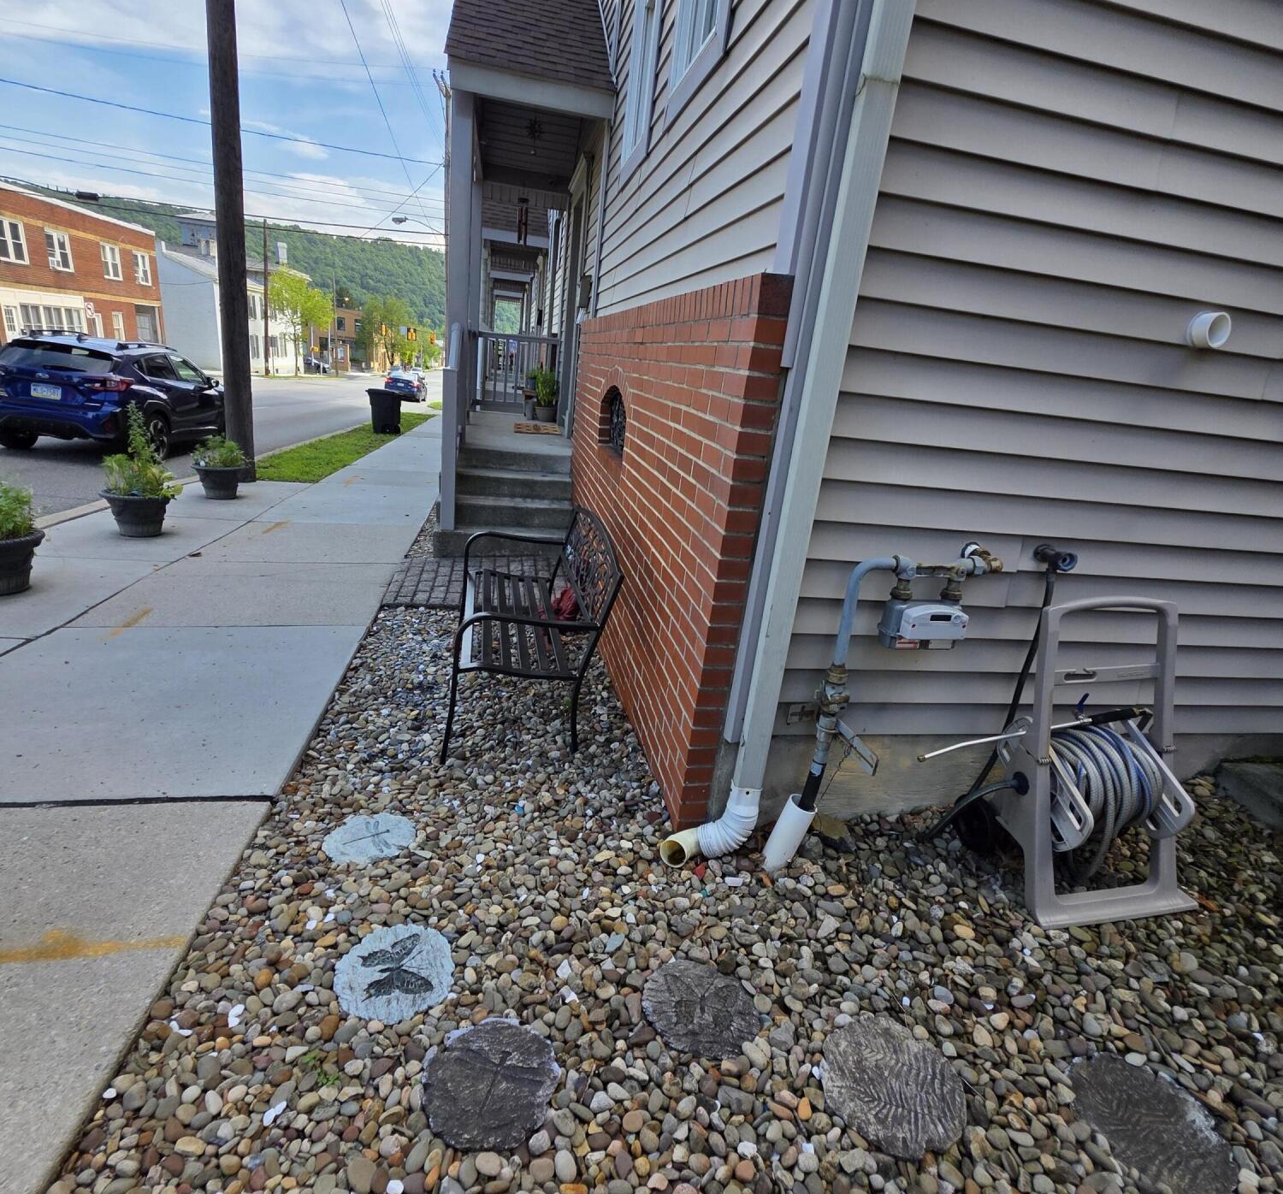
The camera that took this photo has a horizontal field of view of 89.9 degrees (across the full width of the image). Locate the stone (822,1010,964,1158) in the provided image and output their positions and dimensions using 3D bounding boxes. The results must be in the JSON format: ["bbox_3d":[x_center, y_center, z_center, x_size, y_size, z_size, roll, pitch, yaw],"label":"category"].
[{"bbox_3d":[0.528,1.028,1.350,0.305,0.040,0.305,2,17,-13],"label":"stone"}]

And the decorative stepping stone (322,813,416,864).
[{"bbox_3d":[-0.807,0.725,1.909,0.252,0.040,0.252,2,17,-13],"label":"decorative stepping stone"}]

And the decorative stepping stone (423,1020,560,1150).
[{"bbox_3d":[-0.295,0.967,1.268,0.260,0.040,0.260,2,17,-13],"label":"decorative stepping stone"}]

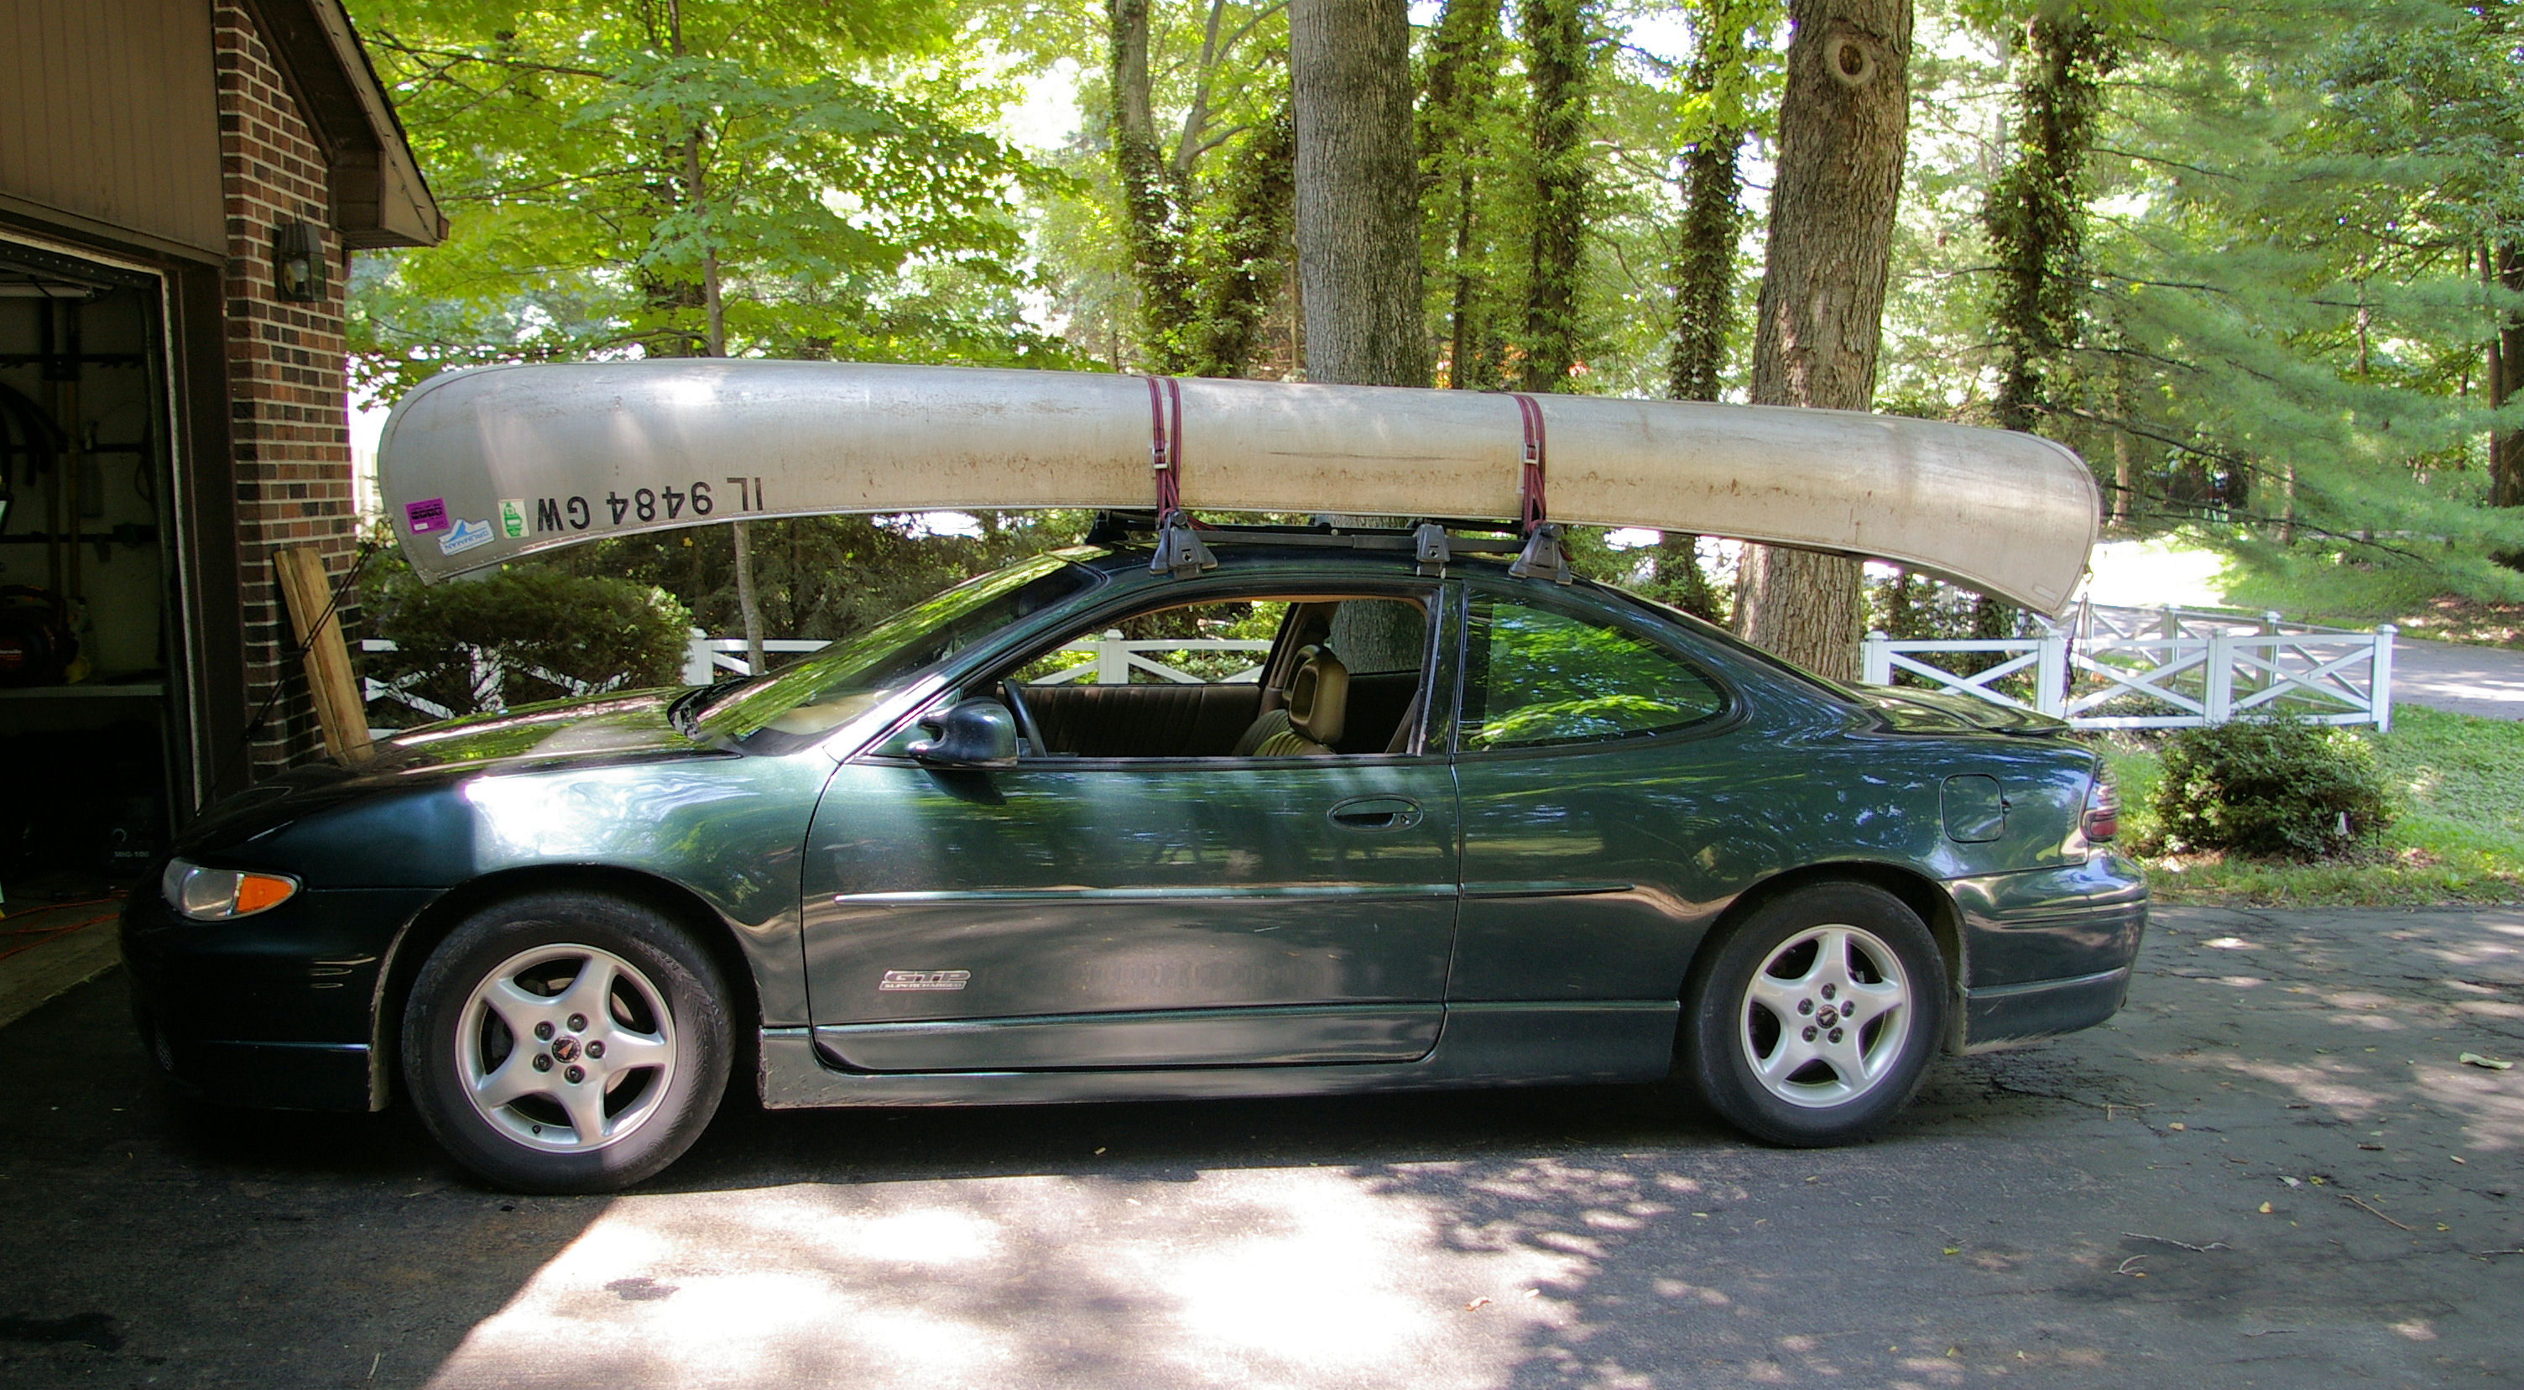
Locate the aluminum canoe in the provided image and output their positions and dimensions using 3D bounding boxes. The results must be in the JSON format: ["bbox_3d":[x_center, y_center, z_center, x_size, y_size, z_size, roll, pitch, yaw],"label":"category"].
[{"bbox_3d":[0.134,-0.531,4.959,4.580,0.580,0.900,0,6,-11],"label":"aluminum canoe"}]

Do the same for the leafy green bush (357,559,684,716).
[{"bbox_3d":[-3.800,-0.130,9.650,1.750,1.100,1.500,-2,6,-19],"label":"leafy green bush"}]

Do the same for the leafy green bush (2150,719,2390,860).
[{"bbox_3d":[4.630,0.410,8.720,1.100,0.620,1.000,3,6,27],"label":"leafy green bush"}]

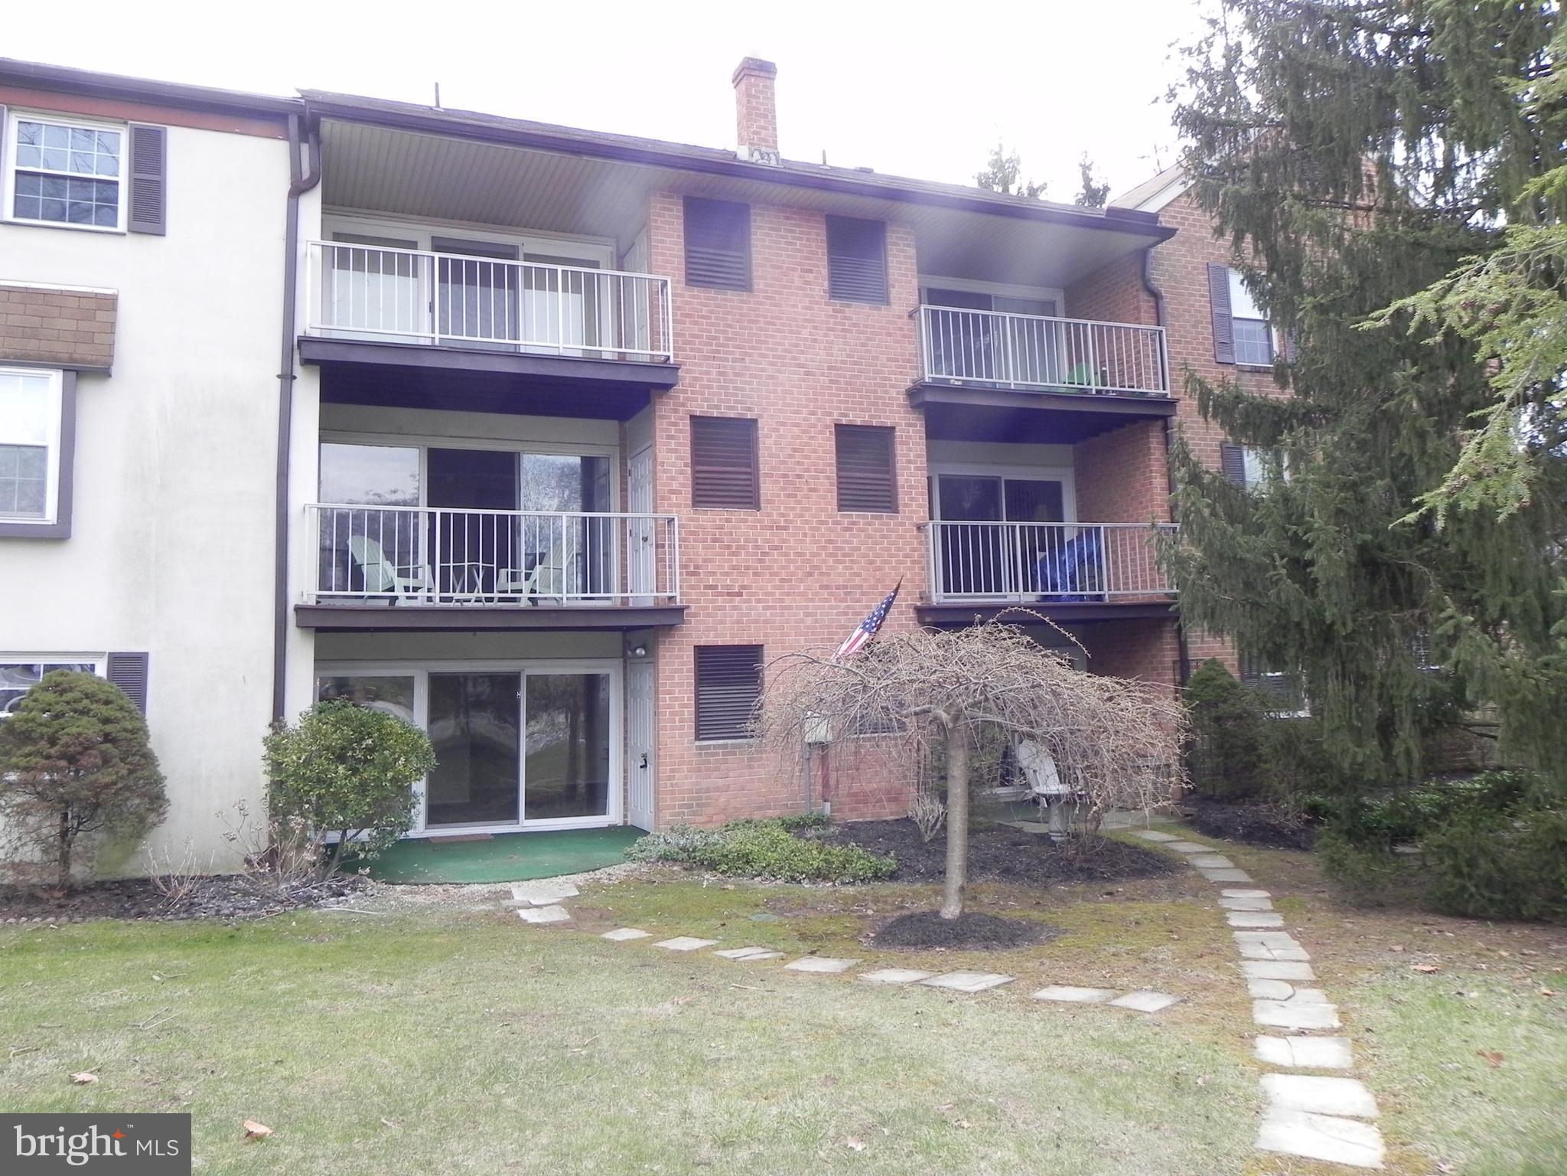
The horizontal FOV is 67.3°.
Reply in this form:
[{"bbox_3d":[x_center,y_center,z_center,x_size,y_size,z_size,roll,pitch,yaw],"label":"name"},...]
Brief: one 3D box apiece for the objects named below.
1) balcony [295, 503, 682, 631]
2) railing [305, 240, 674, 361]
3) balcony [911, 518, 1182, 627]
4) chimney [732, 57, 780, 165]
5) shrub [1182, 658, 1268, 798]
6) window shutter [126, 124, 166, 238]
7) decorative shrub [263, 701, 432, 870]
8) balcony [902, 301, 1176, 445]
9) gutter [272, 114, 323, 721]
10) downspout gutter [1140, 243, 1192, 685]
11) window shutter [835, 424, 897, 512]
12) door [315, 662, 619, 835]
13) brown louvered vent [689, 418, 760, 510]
[{"bbox_3d":[-3.400,-0.115,13.715,4.135,1.270,2.080,0,-6,-20],"label":"balcony"},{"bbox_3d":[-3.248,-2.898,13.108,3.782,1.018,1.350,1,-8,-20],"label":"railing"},{"bbox_3d":[3.289,-0.106,16.164,3.920,1.260,2.080,0,-6,-20],"label":"balcony"},{"bbox_3d":[-0.351,-6.291,15.795,0.460,1.440,0.480,1,-8,-20],"label":"chimney"},{"bbox_3d":[5.508,1.760,14.665,1.030,1.740,0.999,1,-8,-20],"label":"shrub"},{"bbox_3d":[-6.620,-4.252,12.252,0.351,1.178,0.050,0,-6,-20],"label":"window shutter"},{"bbox_3d":[-3.896,1.774,10.570,1.480,1.533,1.400,1,-8,-20],"label":"decorative shrub"},{"bbox_3d":[3.201,-2.844,16.436,3.920,1.265,2.080,0,-6,-20],"label":"balcony"},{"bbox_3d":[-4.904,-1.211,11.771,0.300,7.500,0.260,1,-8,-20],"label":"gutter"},{"bbox_3d":[5.438,-1.260,16.533,0.300,7.230,0.180,0,-6,-20],"label":"downspout gutter"},{"bbox_3d":[1.038,-1.486,14.882,0.840,1.115,0.080,0,-6,-20],"label":"window shutter"},{"bbox_3d":[-3.608,1.857,13.605,3.584,2.003,0.140,1,-8,-20],"label":"door"},{"bbox_3d":[-0.687,-1.455,13.824,0.829,1.078,0.108,0,-4,-22],"label":"brown louvered vent"}]

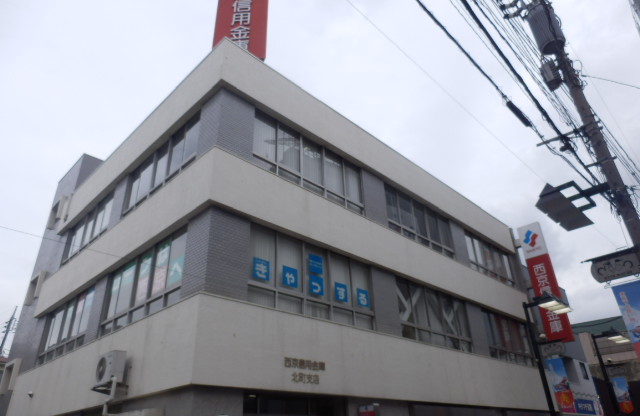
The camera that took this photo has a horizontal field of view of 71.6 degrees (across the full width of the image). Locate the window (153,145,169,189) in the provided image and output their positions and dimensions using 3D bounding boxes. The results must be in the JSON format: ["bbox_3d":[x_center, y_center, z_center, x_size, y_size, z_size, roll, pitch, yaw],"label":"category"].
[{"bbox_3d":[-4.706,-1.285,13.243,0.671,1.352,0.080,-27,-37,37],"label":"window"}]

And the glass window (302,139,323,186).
[{"bbox_3d":[-0.210,-1.412,13.432,0.080,1.433,0.834,-27,-37,37],"label":"glass window"}]

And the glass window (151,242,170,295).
[{"bbox_3d":[-3.920,1.489,10.982,0.722,1.301,0.080,-27,-37,37],"label":"glass window"}]

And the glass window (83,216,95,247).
[{"bbox_3d":[-8.584,0.819,16.513,0.712,1.189,0.080,-27,-37,37],"label":"glass window"}]

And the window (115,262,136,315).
[{"bbox_3d":[-5.304,2.203,12.168,0.956,1.261,0.080,-27,-37,37],"label":"window"}]

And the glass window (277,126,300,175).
[{"bbox_3d":[-0.877,-1.716,12.835,0.080,1.464,0.895,-27,-37,37],"label":"glass window"}]

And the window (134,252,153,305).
[{"bbox_3d":[-4.578,1.838,11.541,0.671,1.291,0.080,-27,-37,37],"label":"window"}]

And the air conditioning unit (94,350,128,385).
[{"bbox_3d":[-4.641,3.593,9.900,0.778,0.630,0.285,-27,-37,37],"label":"air conditioning unit"}]

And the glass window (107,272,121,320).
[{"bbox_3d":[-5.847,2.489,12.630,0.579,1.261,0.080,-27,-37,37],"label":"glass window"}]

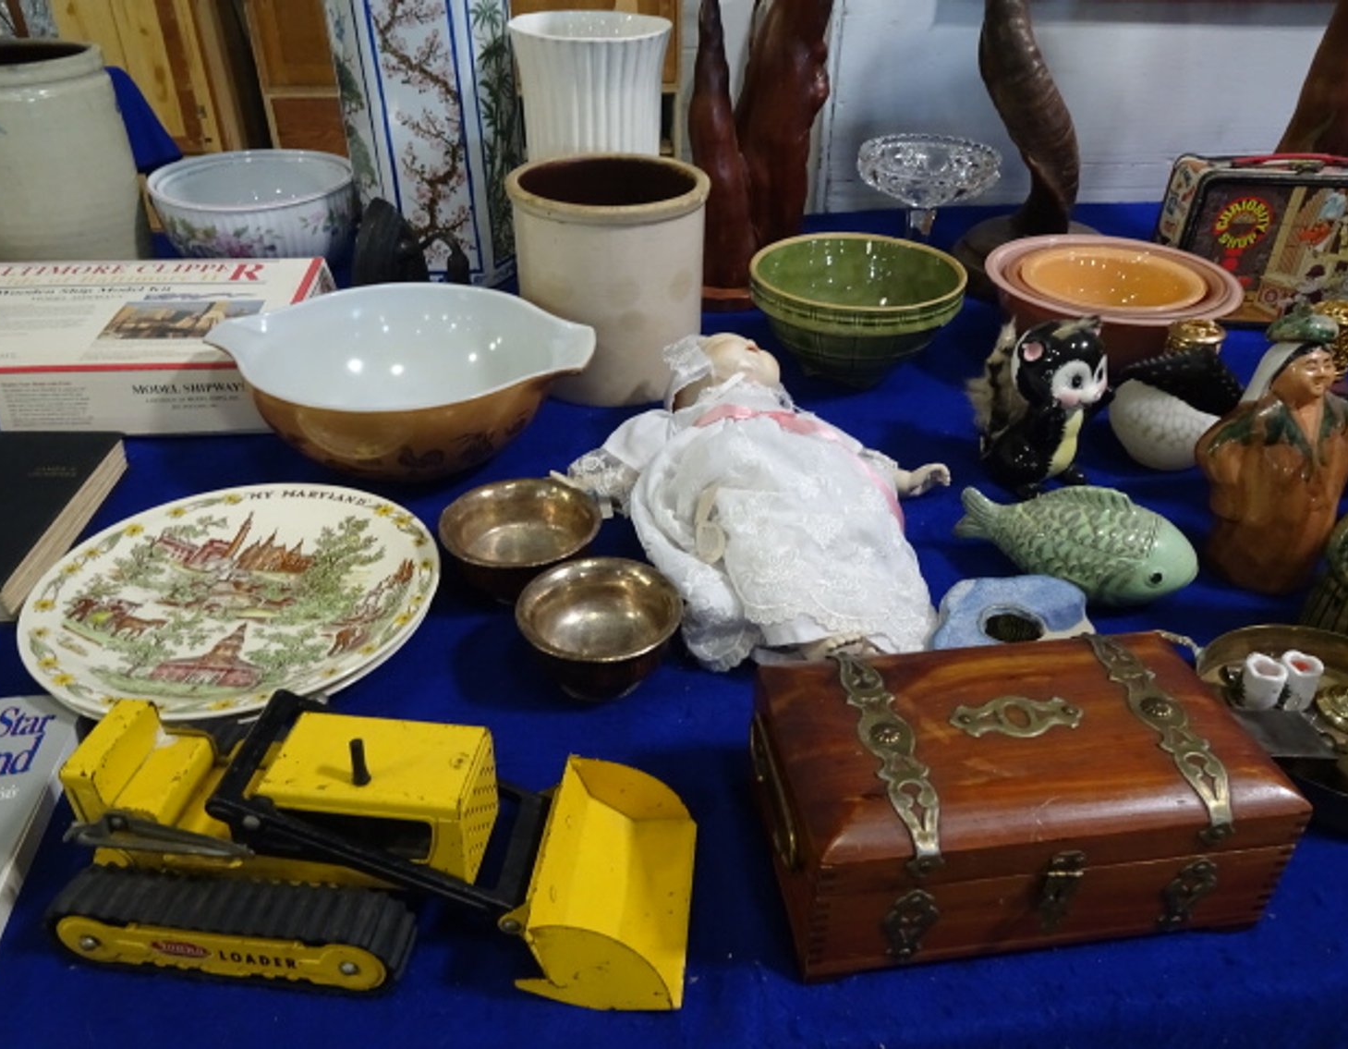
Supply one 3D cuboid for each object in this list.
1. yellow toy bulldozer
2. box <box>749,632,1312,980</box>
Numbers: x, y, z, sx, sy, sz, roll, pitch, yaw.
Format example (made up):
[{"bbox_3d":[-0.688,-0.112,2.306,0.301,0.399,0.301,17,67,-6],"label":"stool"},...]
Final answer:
[{"bbox_3d":[-0.139,0.144,0.474,0.297,0.105,0.118,3,35,4],"label":"yellow toy bulldozer"},{"bbox_3d":[0.168,0.134,0.497,0.234,0.092,0.127,-4,35,-7],"label":"box"}]

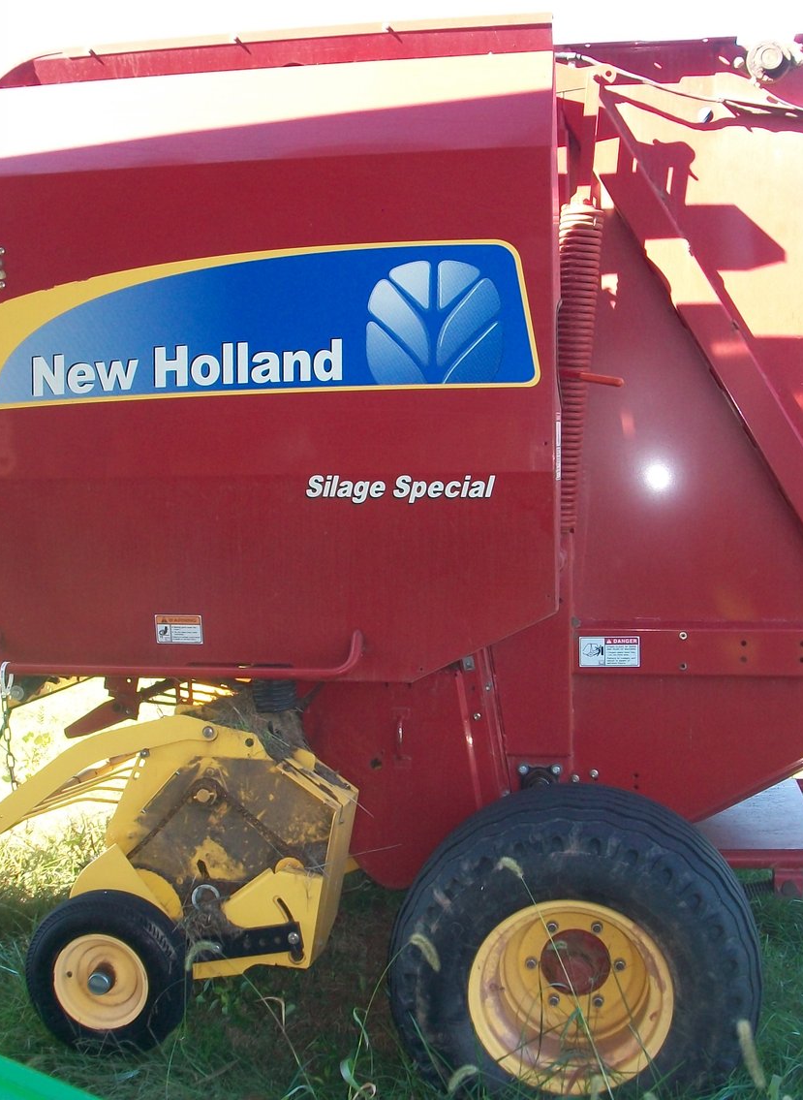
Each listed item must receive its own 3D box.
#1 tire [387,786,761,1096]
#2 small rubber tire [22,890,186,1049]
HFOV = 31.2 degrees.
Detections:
[{"bbox_3d":[0.390,0.940,3.228,0.819,0.819,0.345,0,8,10],"label":"tire"},{"bbox_3d":[-0.683,0.989,3.372,0.390,0.390,0.122,0,8,10],"label":"small rubber tire"}]

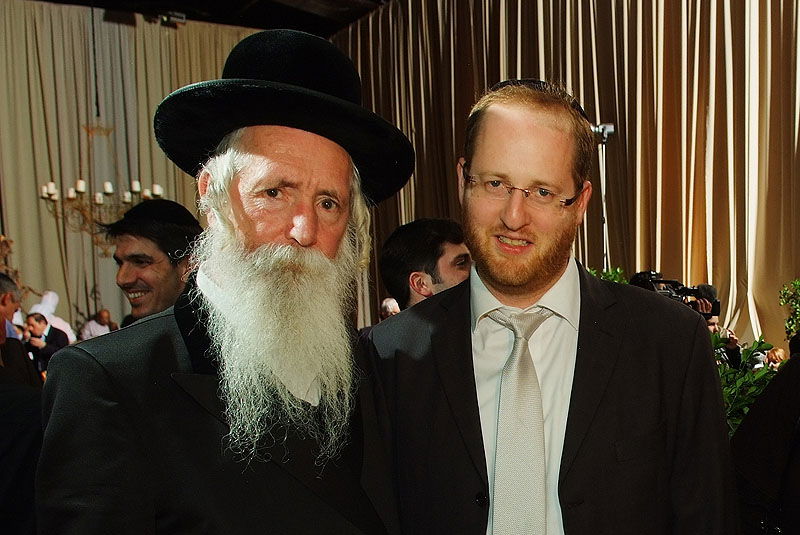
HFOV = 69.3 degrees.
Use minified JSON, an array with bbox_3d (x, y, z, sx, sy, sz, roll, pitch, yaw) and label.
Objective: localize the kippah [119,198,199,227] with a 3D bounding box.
[{"bbox_3d":[-0.506,-0.120,1.250,0.168,0.062,0.176,9,0,40],"label":"kippah"}]

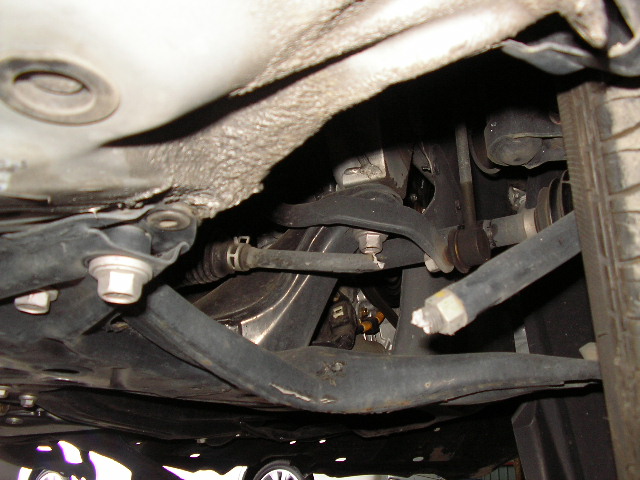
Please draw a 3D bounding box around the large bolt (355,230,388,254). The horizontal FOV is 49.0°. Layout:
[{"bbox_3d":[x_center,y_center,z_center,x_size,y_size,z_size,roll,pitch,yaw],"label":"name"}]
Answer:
[{"bbox_3d":[0.046,0.002,0.630,0.030,0.017,0.030,2,-21,-6],"label":"large bolt"}]

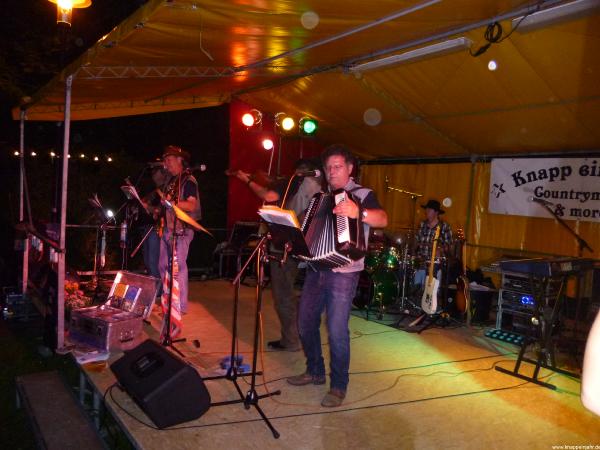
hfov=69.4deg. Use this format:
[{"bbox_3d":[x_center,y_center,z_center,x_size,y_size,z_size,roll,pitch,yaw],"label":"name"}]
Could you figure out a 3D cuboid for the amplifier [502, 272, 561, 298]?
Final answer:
[{"bbox_3d":[2.595,0.655,4.811,0.500,0.170,0.360,6,4,43],"label":"amplifier"}]

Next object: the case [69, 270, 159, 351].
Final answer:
[{"bbox_3d":[-1.640,0.745,3.852,0.558,0.550,0.474,5,4,32],"label":"case"}]

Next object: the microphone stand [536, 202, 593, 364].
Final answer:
[{"bbox_3d":[2.575,0.519,4.127,0.700,1.450,0.550,5,4,37],"label":"microphone stand"}]

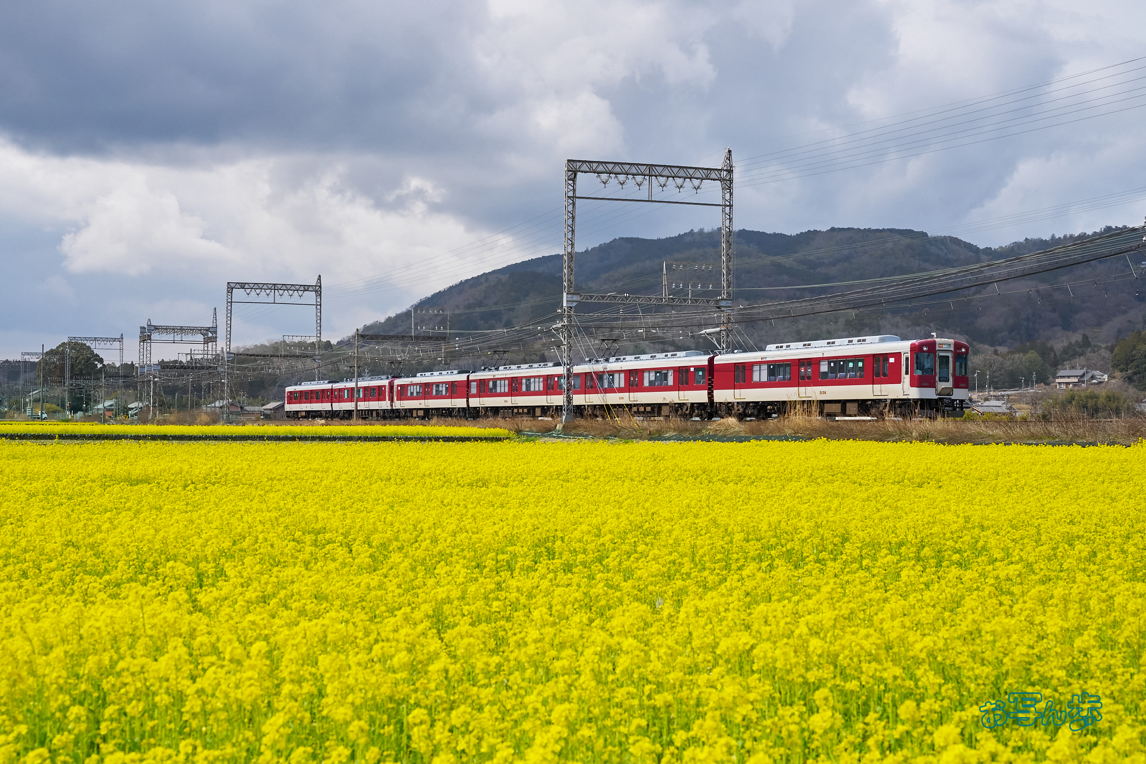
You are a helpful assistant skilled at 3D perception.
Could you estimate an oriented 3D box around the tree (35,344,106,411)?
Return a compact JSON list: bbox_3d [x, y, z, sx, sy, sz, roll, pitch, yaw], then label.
[{"bbox_3d":[-163.980,-0.880,530.000,22.500,24.600,21.500,0,-1,-17],"label":"tree"}]

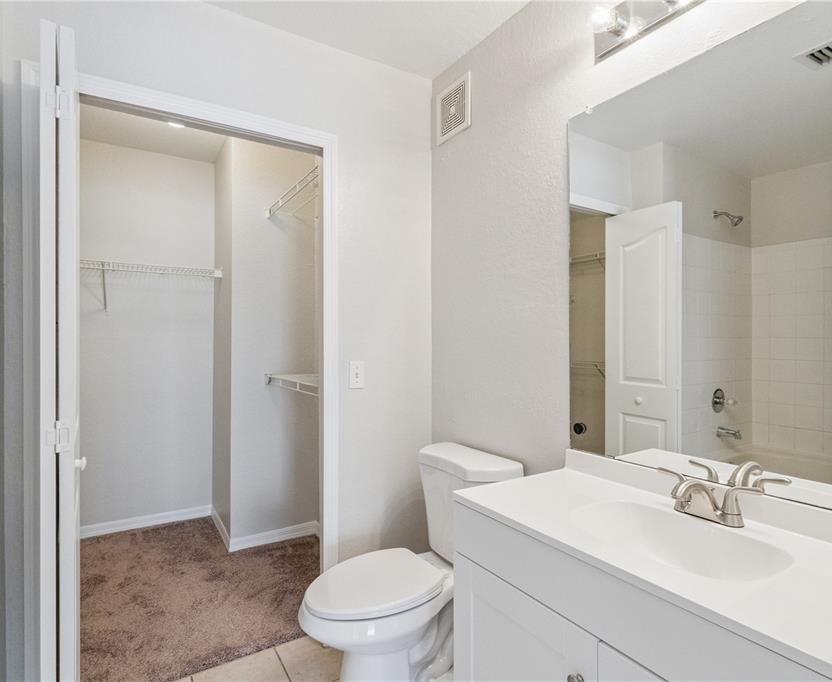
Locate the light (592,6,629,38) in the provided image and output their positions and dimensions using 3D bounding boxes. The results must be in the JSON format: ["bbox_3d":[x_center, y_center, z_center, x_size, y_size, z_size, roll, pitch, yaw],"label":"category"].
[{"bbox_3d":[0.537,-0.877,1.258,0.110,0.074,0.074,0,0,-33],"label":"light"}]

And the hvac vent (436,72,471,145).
[{"bbox_3d":[0.164,-0.998,1.961,0.020,0.225,0.224,0,0,-33],"label":"hvac vent"}]

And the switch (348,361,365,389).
[{"bbox_3d":[-0.248,0.142,1.916,0.071,0.116,0.014,0,0,-31],"label":"switch"}]

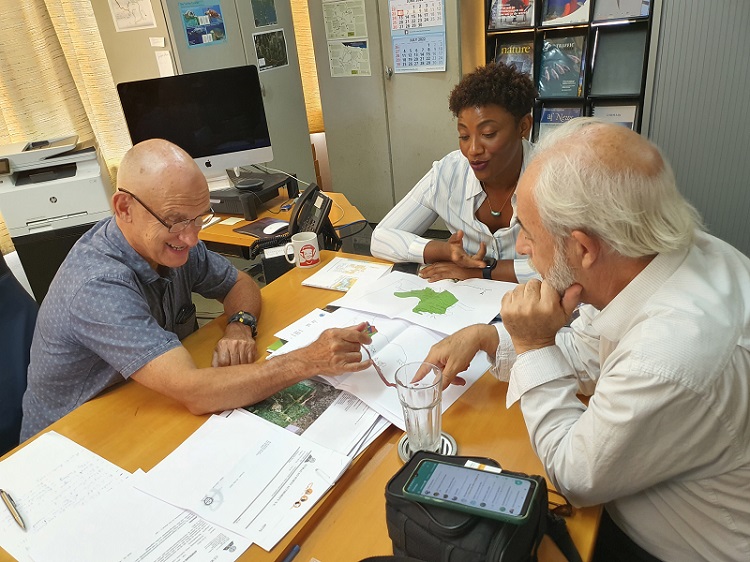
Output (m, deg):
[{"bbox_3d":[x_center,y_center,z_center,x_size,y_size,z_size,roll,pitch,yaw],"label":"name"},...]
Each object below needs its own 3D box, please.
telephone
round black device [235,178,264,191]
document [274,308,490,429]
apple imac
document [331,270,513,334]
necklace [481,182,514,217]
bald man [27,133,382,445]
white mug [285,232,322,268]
[{"bbox_3d":[-0.231,-0.223,2.057,0.180,0.210,0.190,-15,26,-18],"label":"telephone"},{"bbox_3d":[-0.506,-0.389,2.276,0.120,0.030,0.120,-13,26,-14],"label":"round black device"},{"bbox_3d":[0.008,0.166,1.232,0.420,0.020,0.297,17,33,40],"label":"document"},{"bbox_3d":[-0.698,-0.605,2.275,0.528,0.450,0.175,-10,25,-7],"label":"apple imac"},{"bbox_3d":[0.130,0.035,1.472,0.420,0.025,0.297,11,30,34],"label":"document"},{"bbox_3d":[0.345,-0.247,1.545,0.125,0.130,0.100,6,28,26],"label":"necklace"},{"bbox_3d":[-0.417,0.294,1.358,0.800,1.220,0.530,11,30,33],"label":"bald man"},{"bbox_3d":[-0.229,-0.095,1.770,0.110,0.091,0.082,-9,25,-6],"label":"white mug"}]

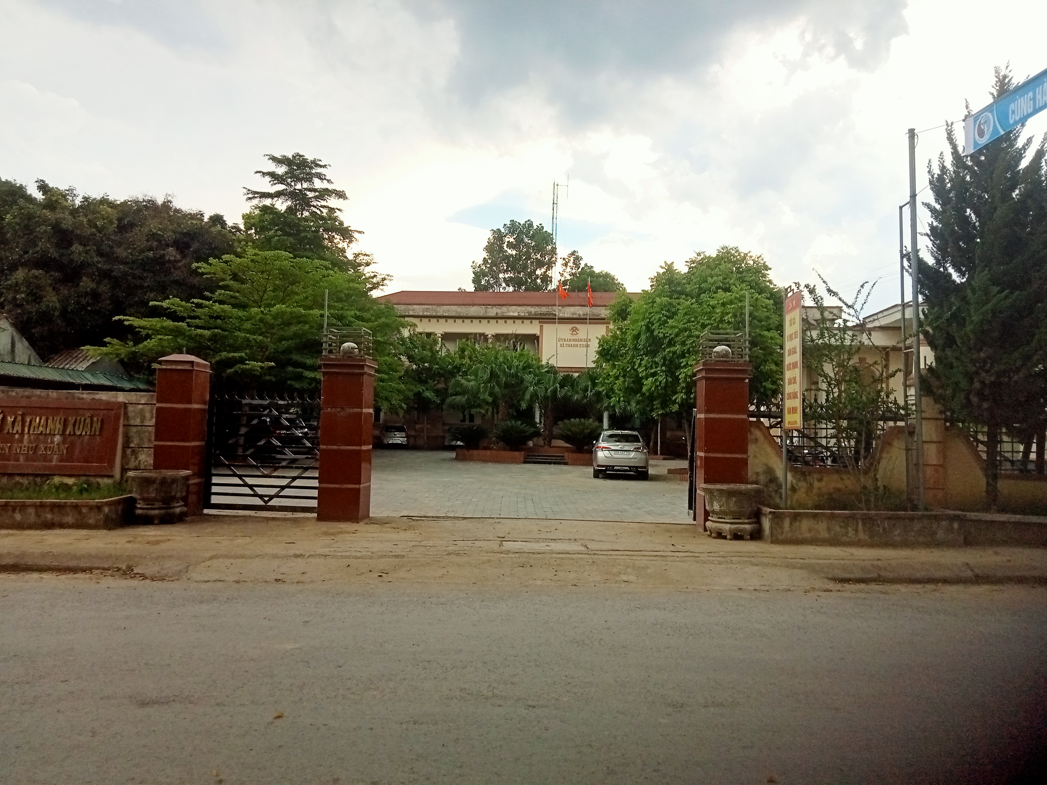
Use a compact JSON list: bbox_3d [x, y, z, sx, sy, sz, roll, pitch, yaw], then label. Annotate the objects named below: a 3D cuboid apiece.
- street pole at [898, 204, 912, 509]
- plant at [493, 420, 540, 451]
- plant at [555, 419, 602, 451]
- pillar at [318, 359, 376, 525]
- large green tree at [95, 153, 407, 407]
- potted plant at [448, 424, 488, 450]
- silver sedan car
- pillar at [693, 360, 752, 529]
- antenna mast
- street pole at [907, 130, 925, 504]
[{"bbox_3d":[5.498,-0.524,12.198,0.060,4.407,0.060,-1,-3,3],"label":"street pole"},{"bbox_3d":[-0.281,1.754,35.724,1.970,1.320,1.970,1,-2,4],"label":"plant"},{"bbox_3d":[2.301,1.749,35.125,1.970,1.380,1.970,1,-2,4],"label":"plant"},{"bbox_3d":[-2.883,0.793,13.949,0.740,2.660,0.750,1,-2,4],"label":"pillar"},{"bbox_3d":[-10.276,-3.168,32.000,10.800,11.300,9.500,1,-3,3],"label":"large green tree"},{"bbox_3d":[-2.412,1.948,37.000,1.700,1.150,1.600,1,-3,3],"label":"potted plant"},{"bbox_3d":[3.111,1.980,27.277,1.730,1.475,4.425,1,-2,5],"label":"silver sedan car"},{"bbox_3d":[3.010,0.826,12.844,0.751,2.492,0.804,1,-3,3],"label":"pillar"},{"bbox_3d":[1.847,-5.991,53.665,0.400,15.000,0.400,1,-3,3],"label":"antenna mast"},{"bbox_3d":[5.575,-1.069,12.021,0.090,5.443,0.090,0,-3,3],"label":"street pole"}]

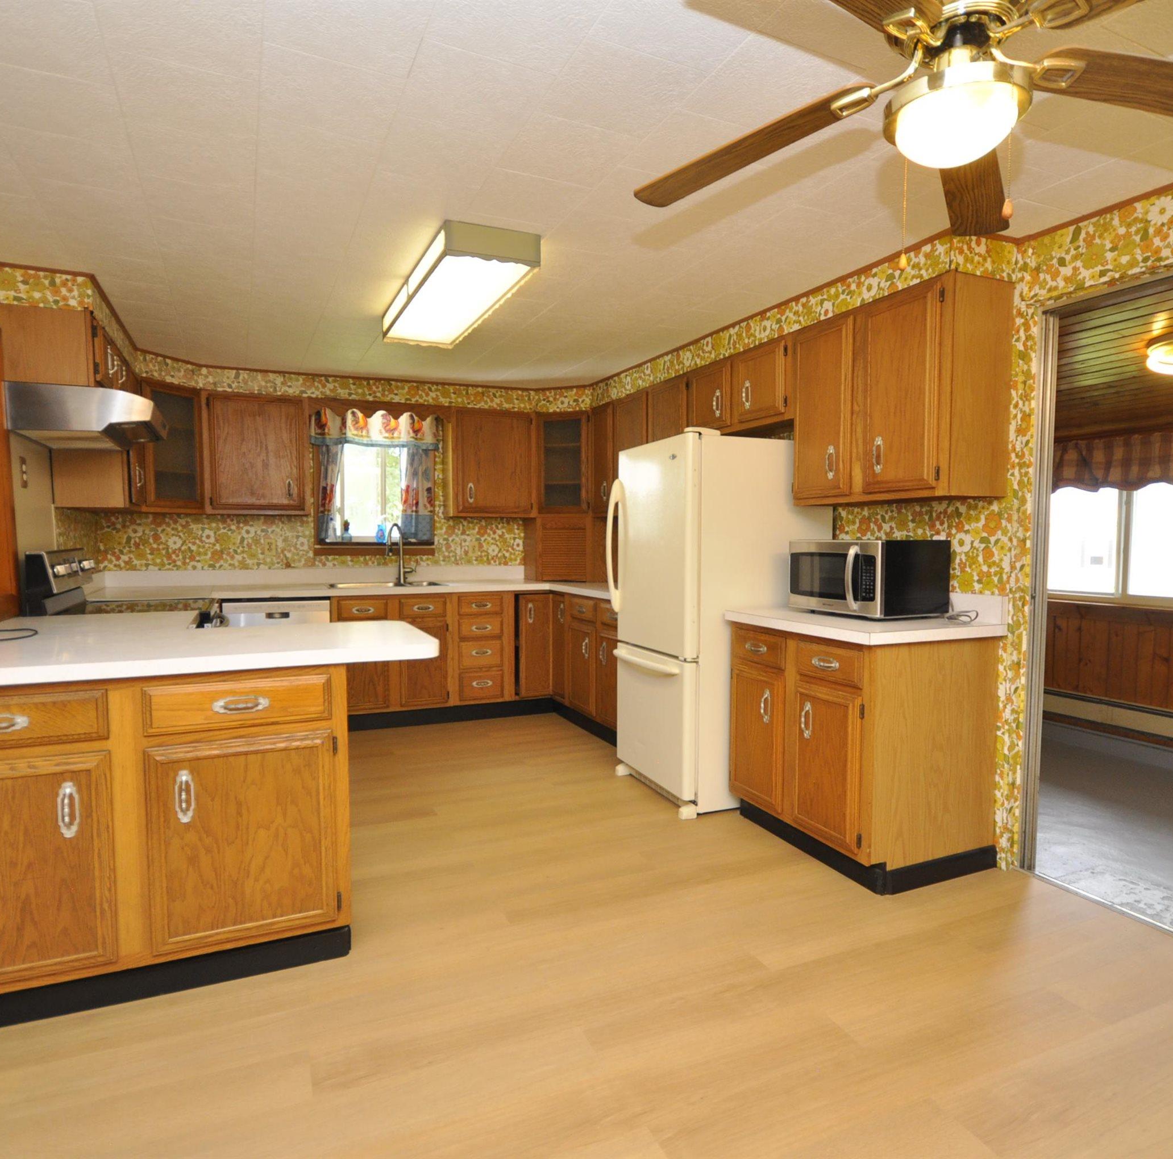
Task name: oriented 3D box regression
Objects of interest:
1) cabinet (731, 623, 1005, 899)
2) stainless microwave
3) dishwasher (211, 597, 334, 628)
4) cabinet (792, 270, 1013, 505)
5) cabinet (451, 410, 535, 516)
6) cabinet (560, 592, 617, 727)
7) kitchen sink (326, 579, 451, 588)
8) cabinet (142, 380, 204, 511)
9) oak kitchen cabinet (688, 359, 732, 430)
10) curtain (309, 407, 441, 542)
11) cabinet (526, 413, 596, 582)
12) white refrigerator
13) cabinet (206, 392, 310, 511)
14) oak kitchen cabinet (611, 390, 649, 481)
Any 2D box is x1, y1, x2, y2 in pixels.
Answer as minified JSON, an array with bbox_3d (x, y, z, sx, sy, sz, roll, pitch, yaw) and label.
[{"bbox_3d":[1.063,0.563,2.929,0.645,1.010,0.820,-1,3,-25],"label":"cabinet"},{"bbox_3d":[1.143,-0.008,2.989,0.415,0.295,0.485,-1,4,-29],"label":"stainless microwave"},{"bbox_3d":[-1.935,0.534,4.563,0.600,0.860,0.600,-1,3,-25],"label":"dishwasher"},{"bbox_3d":[1.222,-0.693,2.931,0.310,0.765,0.810,-1,3,-25],"label":"cabinet"},{"bbox_3d":[-0.710,-0.818,5.258,0.618,0.747,0.303,-2,4,-25],"label":"cabinet"},{"bbox_3d":[0.290,0.475,4.630,0.571,0.781,1.030,-2,4,-25],"label":"cabinet"},{"bbox_3d":[-1.298,0.122,4.766,0.798,0.192,0.525,-2,4,-25],"label":"kitchen sink"},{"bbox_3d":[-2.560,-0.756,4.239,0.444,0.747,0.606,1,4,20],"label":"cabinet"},{"bbox_3d":[0.779,-0.943,3.885,0.310,0.374,0.435,-1,3,-25],"label":"oak kitchen cabinet"},{"bbox_3d":[-1.446,-0.686,5.039,0.840,0.960,0.110,-1,3,-25],"label":"curtain"},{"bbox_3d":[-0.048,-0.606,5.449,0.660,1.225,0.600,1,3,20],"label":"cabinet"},{"bbox_3d":[0.609,0.174,3.601,0.778,1.702,0.737,-2,4,-25],"label":"white refrigerator"},{"bbox_3d":[-2.090,-0.779,4.621,0.590,0.747,0.303,-2,4,-25],"label":"cabinet"},{"bbox_3d":[0.399,-0.795,4.718,0.310,0.762,0.470,-1,3,-25],"label":"oak kitchen cabinet"}]

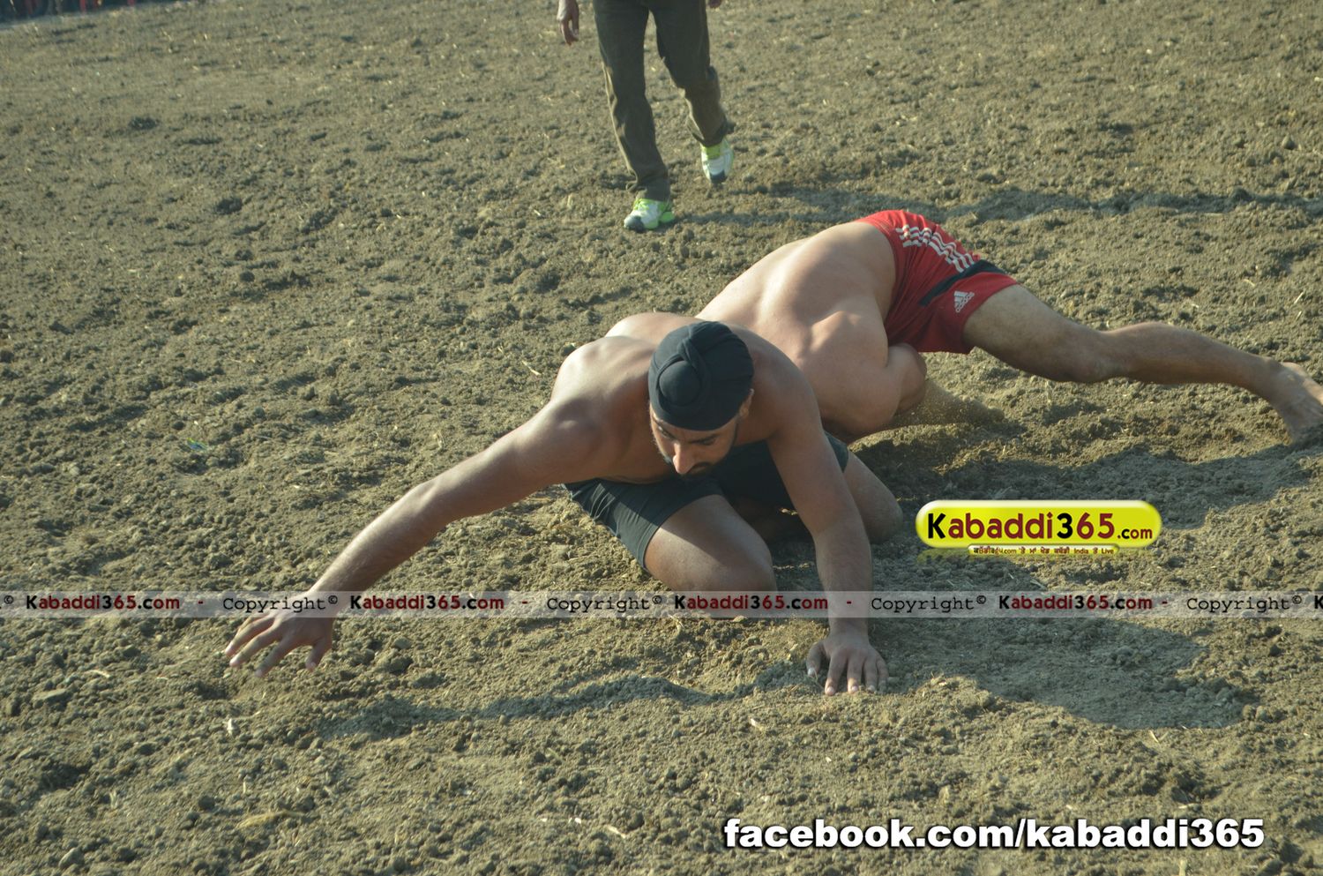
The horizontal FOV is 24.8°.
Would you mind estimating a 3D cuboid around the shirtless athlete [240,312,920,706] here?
[{"bbox_3d":[-0.148,0.051,5.712,1.280,0.600,1.270,-4,12,-2],"label":"shirtless athlete"}]

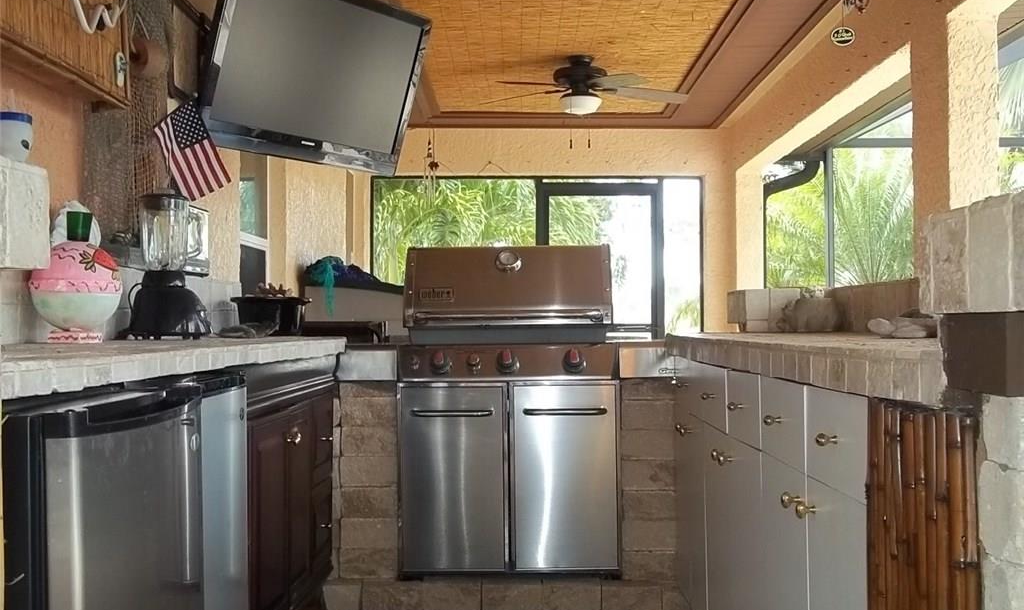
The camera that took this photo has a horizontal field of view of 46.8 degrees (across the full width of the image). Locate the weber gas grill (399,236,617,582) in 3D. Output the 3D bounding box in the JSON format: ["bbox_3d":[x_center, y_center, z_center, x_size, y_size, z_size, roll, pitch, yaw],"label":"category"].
[{"bbox_3d":[-0.008,0.347,4.170,0.738,1.100,0.640,0,-1,1],"label":"weber gas grill"}]

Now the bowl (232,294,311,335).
[{"bbox_3d":[-0.742,0.029,3.650,0.240,0.127,0.225,0,-1,-14],"label":"bowl"}]

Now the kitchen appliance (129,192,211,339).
[{"bbox_3d":[-0.896,-0.103,3.100,0.185,0.382,0.155,-1,-1,26],"label":"kitchen appliance"}]

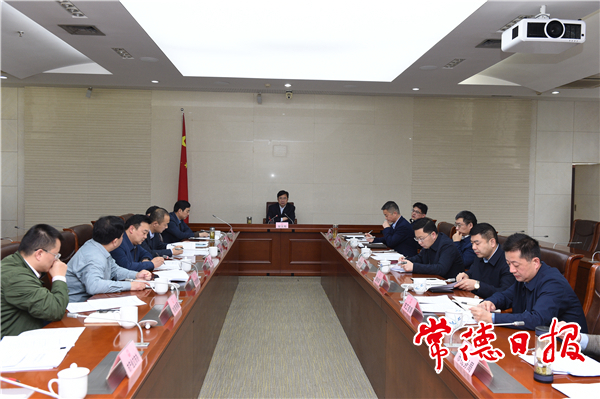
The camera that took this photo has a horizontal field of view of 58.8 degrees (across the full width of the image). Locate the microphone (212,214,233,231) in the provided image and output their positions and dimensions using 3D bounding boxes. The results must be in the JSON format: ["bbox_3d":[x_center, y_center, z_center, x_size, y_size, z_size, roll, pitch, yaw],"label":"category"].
[{"bbox_3d":[-1.137,0.366,7.836,0.300,0.250,0.070,0,2,-3],"label":"microphone"}]

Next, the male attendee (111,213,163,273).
[{"bbox_3d":[-1.403,0.710,4.411,0.700,1.200,0.580,1,2,7],"label":"male attendee"}]

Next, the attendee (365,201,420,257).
[{"bbox_3d":[1.029,0.671,5.884,0.690,1.320,0.570,1,2,4],"label":"attendee"}]

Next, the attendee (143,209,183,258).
[{"bbox_3d":[-1.579,0.694,5.569,0.700,1.240,0.550,0,2,-3],"label":"attendee"}]

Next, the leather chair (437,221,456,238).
[{"bbox_3d":[1.327,0.760,5.842,0.660,1.080,0.620,1,2,-3],"label":"leather chair"}]

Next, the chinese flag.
[{"bbox_3d":[-2.079,-0.354,9.501,0.260,2.380,0.240,1,2,-3],"label":"chinese flag"}]

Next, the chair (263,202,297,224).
[{"bbox_3d":[-0.329,0.642,9.269,0.620,1.150,0.680,0,2,-3],"label":"chair"}]

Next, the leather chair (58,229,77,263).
[{"bbox_3d":[-1.447,0.793,3.680,0.660,1.080,0.620,1,2,-3],"label":"leather chair"}]

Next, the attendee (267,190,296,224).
[{"bbox_3d":[-0.319,0.542,9.086,0.560,1.360,0.750,0,2,-3],"label":"attendee"}]

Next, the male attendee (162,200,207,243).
[{"bbox_3d":[-1.487,0.619,6.878,0.720,1.220,0.560,1,2,0],"label":"male attendee"}]

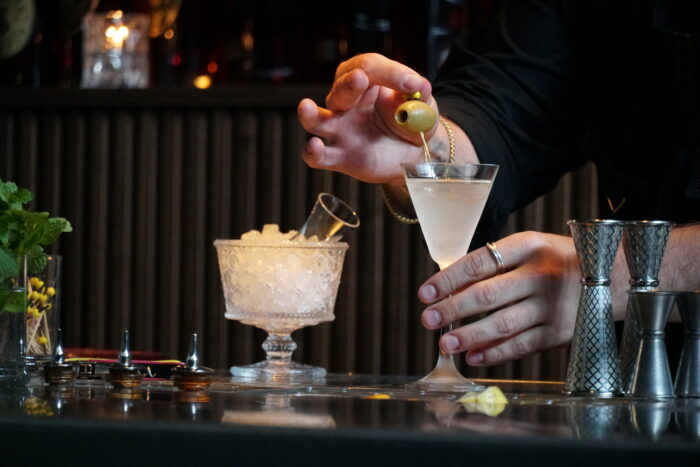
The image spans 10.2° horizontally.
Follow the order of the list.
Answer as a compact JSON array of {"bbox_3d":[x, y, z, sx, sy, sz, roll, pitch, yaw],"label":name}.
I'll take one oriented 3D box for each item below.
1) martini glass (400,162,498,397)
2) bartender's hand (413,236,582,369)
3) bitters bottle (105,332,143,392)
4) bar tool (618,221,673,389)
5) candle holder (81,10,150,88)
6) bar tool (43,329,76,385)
[{"bbox_3d":[0.072,0.032,2.880,0.072,0.164,0.072,1,0,0],"label":"martini glass"},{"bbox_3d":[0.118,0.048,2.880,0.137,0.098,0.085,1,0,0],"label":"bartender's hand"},{"bbox_3d":[-0.170,0.095,2.950,0.028,0.044,0.028,1,2,0],"label":"bitters bottle"},{"bbox_3d":[0.213,0.054,2.840,0.044,0.124,0.044,1,0,0],"label":"bar tool"},{"bbox_3d":[-0.258,-0.201,4.320,0.074,0.088,0.074,1,0,0],"label":"candle holder"},{"bbox_3d":[-0.211,0.089,2.865,0.025,0.040,0.025,1,0,0],"label":"bar tool"}]

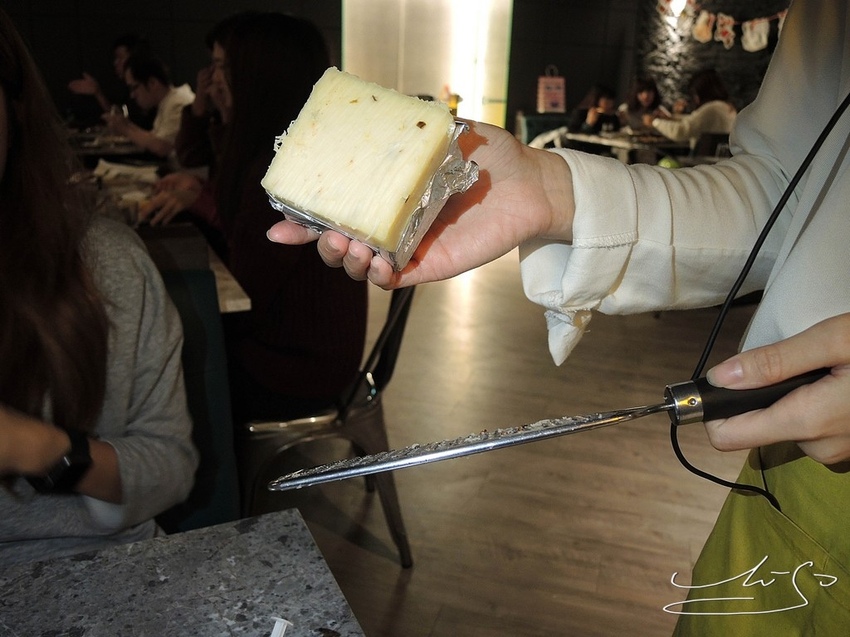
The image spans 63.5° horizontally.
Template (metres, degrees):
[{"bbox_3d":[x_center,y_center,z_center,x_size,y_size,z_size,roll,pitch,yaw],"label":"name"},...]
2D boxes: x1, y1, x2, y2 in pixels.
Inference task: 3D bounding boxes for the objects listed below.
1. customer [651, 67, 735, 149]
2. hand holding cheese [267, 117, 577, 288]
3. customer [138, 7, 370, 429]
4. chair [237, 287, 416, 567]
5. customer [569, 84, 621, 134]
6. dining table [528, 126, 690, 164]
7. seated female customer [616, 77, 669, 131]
[{"bbox_3d":[2.228,-1.431,5.790,0.680,1.240,0.480,11,20,27],"label":"customer"},{"bbox_3d":[-0.002,-0.070,0.405,0.170,0.095,0.085,1,18,-3],"label":"hand holding cheese"},{"bbox_3d":[-0.375,-0.019,1.615,0.660,1.270,0.460,-5,19,-19],"label":"customer"},{"bbox_3d":[-0.282,0.183,1.696,0.500,0.840,0.440,-5,19,-19],"label":"chair"},{"bbox_3d":[1.588,-1.601,6.527,0.460,1.160,0.620,-5,19,-19],"label":"customer"},{"bbox_3d":[1.714,-1.210,6.113,1.200,0.740,0.850,-2,18,-11],"label":"dining table"},{"bbox_3d":[1.964,-1.603,6.380,0.460,1.180,0.620,2,18,0],"label":"seated female customer"}]

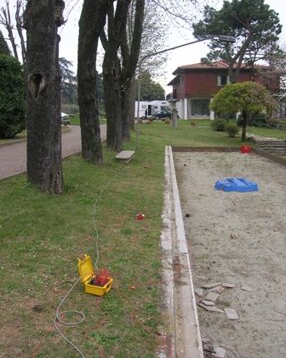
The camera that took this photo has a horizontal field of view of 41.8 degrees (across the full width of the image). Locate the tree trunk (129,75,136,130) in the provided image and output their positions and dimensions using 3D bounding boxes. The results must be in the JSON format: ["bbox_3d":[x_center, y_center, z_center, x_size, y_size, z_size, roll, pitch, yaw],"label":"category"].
[{"bbox_3d":[-0.756,-5.264,25.979,0.620,3.820,0.620,0,10,0],"label":"tree trunk"}]

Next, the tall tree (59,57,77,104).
[{"bbox_3d":[-16.504,-17.630,73.038,9.500,12.330,9.500,0,10,0],"label":"tall tree"}]

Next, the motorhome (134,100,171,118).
[{"bbox_3d":[1.728,-11.071,59.995,6.100,2.950,2.250,0,10,0],"label":"motorhome"}]

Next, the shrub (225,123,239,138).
[{"bbox_3d":[5.593,-3.055,23.620,0.920,0.970,0.900,0,10,0],"label":"shrub"}]

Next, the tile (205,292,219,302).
[{"bbox_3d":[0.684,1.178,3.725,0.105,0.018,0.140,5,11,28],"label":"tile"}]

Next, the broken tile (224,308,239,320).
[{"bbox_3d":[0.746,1.125,3.143,0.085,0.016,0.168,0,10,0],"label":"broken tile"}]

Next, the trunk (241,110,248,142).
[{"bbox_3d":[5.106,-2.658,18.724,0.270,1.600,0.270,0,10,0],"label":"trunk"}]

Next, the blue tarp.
[{"bbox_3d":[2.050,0.105,8.450,0.930,0.170,0.950,0,10,0],"label":"blue tarp"}]

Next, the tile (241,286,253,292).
[{"bbox_3d":[1.091,1.161,3.918,0.105,0.018,0.078,7,12,35],"label":"tile"}]

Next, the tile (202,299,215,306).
[{"bbox_3d":[0.633,1.200,3.595,0.085,0.018,0.110,-3,10,-19],"label":"tile"}]

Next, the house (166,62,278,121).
[{"bbox_3d":[10.900,-12.624,53.108,14.000,8.210,12.500,0,10,0],"label":"house"}]

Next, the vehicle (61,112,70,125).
[{"bbox_3d":[-10.717,-7.491,45.898,1.780,1.480,4.200,-8,13,-36],"label":"vehicle"}]

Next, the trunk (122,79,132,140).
[{"bbox_3d":[-0.939,-4.028,21.733,0.620,3.650,0.620,0,10,0],"label":"trunk"}]

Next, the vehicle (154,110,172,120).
[{"bbox_3d":[3.401,-9.659,56.683,3.900,1.450,1.650,0,10,0],"label":"vehicle"}]

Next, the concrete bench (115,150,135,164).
[{"bbox_3d":[-0.615,-0.788,13.506,0.460,0.260,2.100,0,10,2],"label":"concrete bench"}]

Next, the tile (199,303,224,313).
[{"bbox_3d":[0.594,1.097,3.243,0.240,0.030,0.110,8,13,38],"label":"tile"}]

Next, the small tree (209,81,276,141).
[{"bbox_3d":[5.778,-3.890,21.452,3.900,3.550,3.800,0,10,0],"label":"small tree"}]

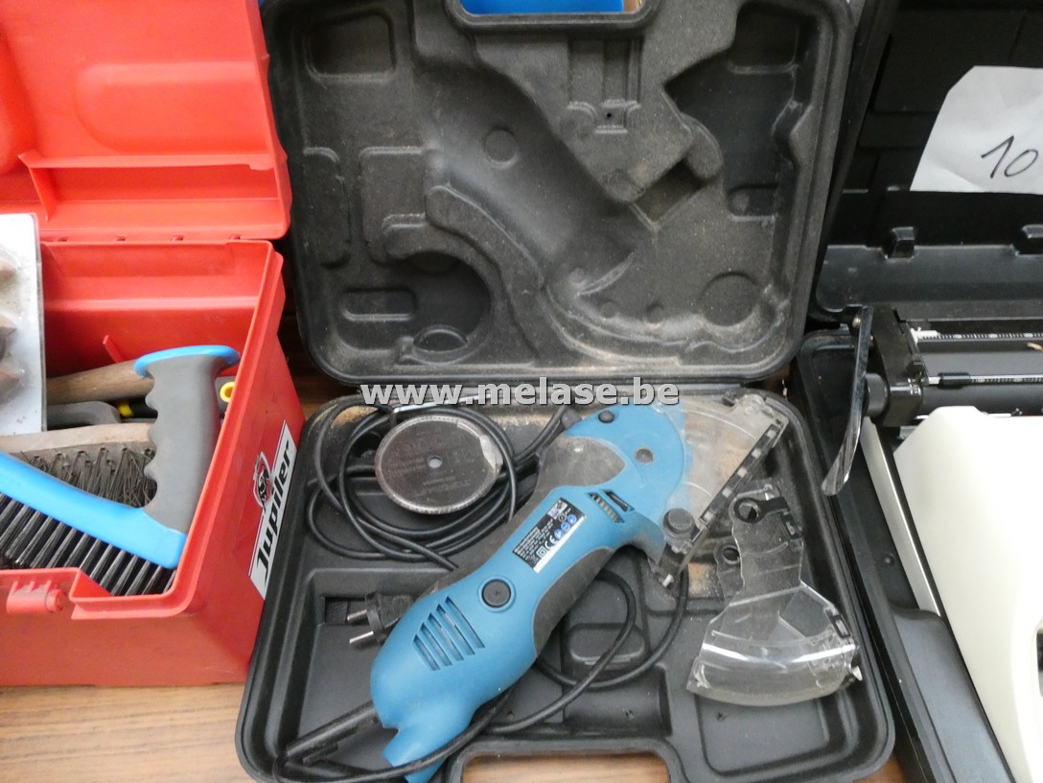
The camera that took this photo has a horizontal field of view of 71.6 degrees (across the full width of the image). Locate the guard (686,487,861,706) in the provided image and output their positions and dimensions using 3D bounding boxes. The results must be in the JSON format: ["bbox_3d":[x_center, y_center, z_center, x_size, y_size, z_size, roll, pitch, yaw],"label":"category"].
[{"bbox_3d":[0.135,0.124,0.433,0.092,0.055,0.114,-9,52,-6],"label":"guard"}]

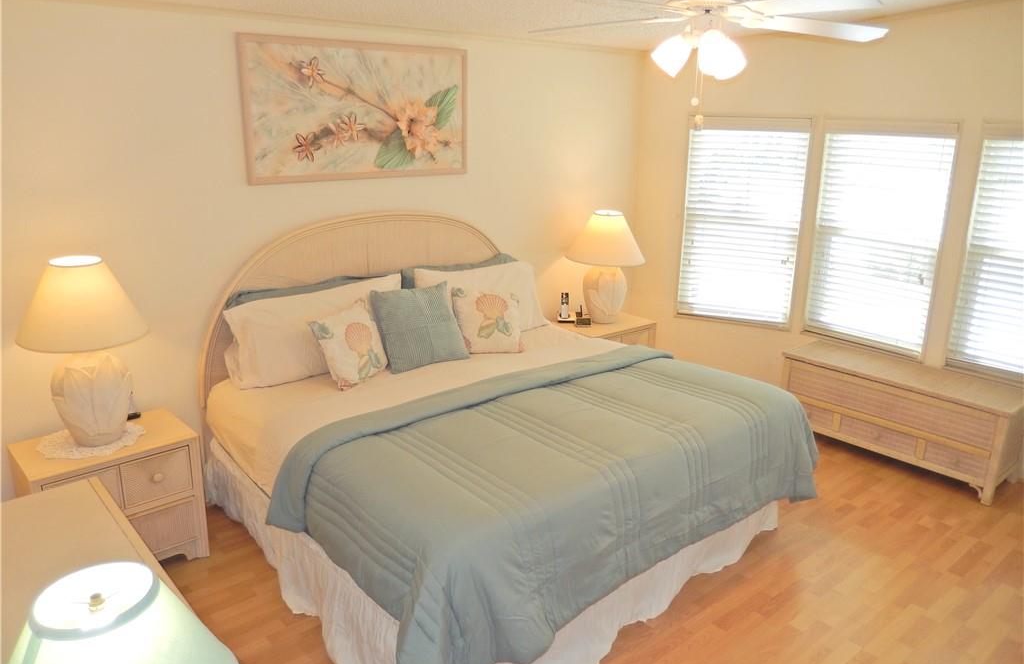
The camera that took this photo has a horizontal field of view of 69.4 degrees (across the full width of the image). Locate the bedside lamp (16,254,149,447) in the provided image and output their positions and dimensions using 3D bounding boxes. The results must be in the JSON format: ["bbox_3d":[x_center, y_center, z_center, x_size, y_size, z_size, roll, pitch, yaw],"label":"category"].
[{"bbox_3d":[-1.749,0.093,3.066,0.495,0.750,0.495,-14,22,-40],"label":"bedside lamp"}]

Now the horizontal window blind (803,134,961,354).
[{"bbox_3d":[2.296,-0.601,4.702,0.060,1.355,0.794,-12,20,-35],"label":"horizontal window blind"}]

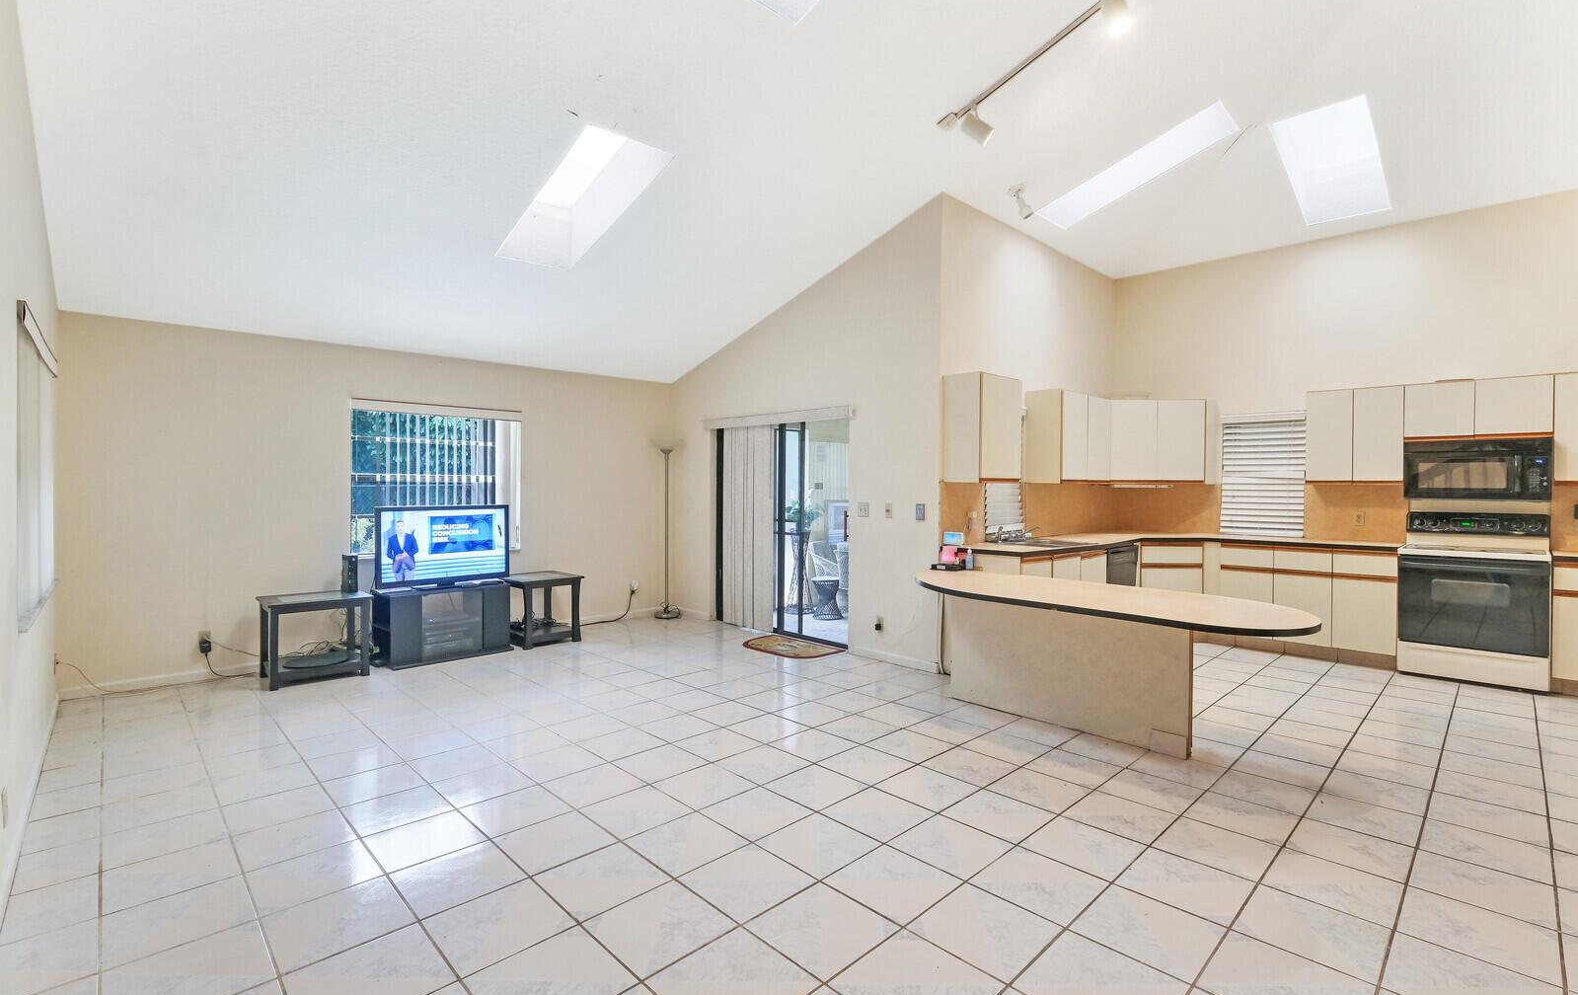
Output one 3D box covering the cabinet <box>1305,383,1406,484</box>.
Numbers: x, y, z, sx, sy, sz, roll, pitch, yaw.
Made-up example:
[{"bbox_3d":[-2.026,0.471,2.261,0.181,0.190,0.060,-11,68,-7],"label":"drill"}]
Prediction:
[{"bbox_3d":[4.663,-0.501,5.425,0.605,0.755,0.335,1,1,44],"label":"cabinet"}]

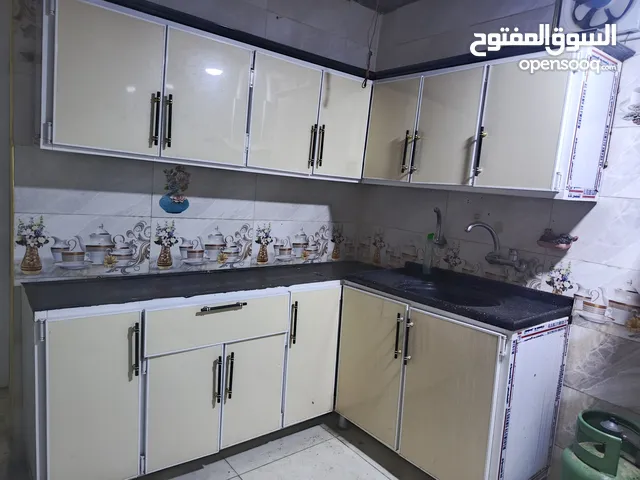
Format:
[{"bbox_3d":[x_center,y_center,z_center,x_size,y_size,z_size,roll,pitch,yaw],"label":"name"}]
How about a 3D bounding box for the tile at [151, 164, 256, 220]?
[{"bbox_3d":[-0.627,-0.272,2.381,0.600,0.300,0.015,-1,9,-38],"label":"tile"}]

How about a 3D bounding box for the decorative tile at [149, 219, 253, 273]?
[{"bbox_3d":[-0.653,0.025,2.419,0.600,0.300,0.015,-1,9,-38],"label":"decorative tile"}]

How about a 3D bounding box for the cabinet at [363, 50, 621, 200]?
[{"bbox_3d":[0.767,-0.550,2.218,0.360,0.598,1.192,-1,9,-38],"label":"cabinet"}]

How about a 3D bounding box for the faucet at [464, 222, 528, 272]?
[{"bbox_3d":[0.892,0.034,2.146,0.260,0.220,0.205,-1,9,-38],"label":"faucet"}]

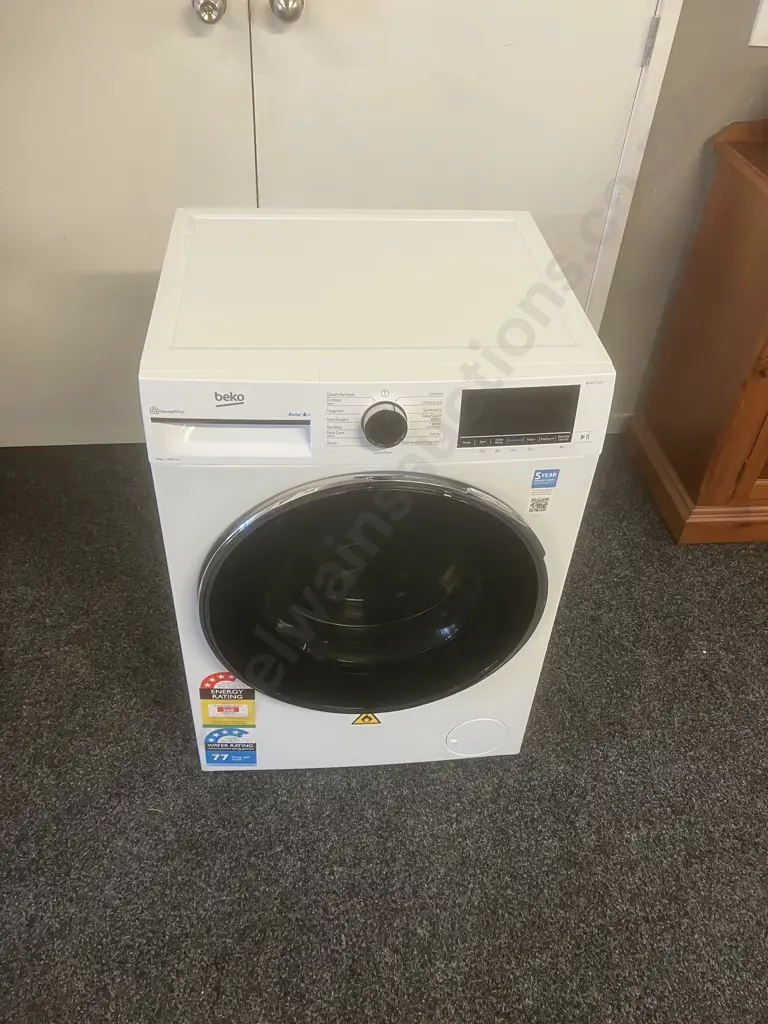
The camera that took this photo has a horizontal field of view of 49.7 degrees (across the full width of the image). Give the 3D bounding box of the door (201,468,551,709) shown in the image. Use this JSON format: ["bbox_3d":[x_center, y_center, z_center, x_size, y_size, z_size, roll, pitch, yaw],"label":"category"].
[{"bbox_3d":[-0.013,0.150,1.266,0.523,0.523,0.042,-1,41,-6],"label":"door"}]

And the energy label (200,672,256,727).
[{"bbox_3d":[-0.267,0.324,1.408,0.094,0.157,0.005,-1,41,-6],"label":"energy label"}]

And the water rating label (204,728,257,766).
[{"bbox_3d":[-0.272,0.420,1.478,0.090,0.117,0.003,1,40,-8],"label":"water rating label"}]

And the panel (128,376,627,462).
[{"bbox_3d":[0.000,-0.117,1.065,0.597,0.123,0.040,-1,41,-6],"label":"panel"}]

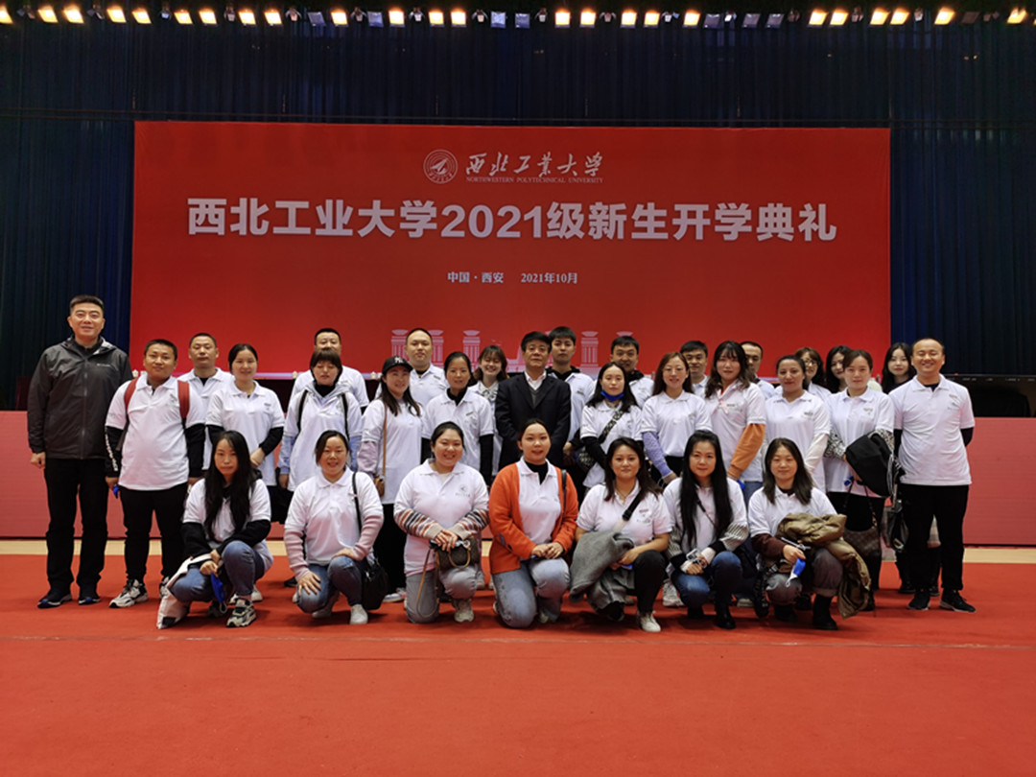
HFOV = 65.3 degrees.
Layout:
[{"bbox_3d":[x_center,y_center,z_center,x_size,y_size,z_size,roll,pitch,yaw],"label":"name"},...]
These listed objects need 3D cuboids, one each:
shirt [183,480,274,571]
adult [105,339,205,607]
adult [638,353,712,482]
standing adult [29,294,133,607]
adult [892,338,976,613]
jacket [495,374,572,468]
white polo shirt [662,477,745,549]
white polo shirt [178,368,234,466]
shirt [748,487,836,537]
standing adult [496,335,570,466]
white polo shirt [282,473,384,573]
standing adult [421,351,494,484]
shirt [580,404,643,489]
[{"bbox_3d":[-1.654,0.779,4.620,0.490,0.521,0.370,1,-1,-11],"label":"shirt"},{"bbox_3d":[-2.260,0.512,5.030,0.580,1.639,0.330,1,-1,-19],"label":"adult"},{"bbox_3d":[0.994,0.559,5.082,0.470,1.585,0.330,0,-1,7],"label":"adult"},{"bbox_3d":[-2.681,0.374,4.970,0.580,1.870,0.340,1,-1,-15],"label":"standing adult"},{"bbox_3d":[2.552,0.524,4.970,0.490,1.650,0.330,0,-1,17],"label":"adult"},{"bbox_3d":[0.103,0.264,5.280,0.500,0.760,0.290,0,-1,0],"label":"jacket"},{"bbox_3d":[1.062,0.745,4.600,0.450,0.513,0.340,0,-1,8],"label":"white polo shirt"},{"bbox_3d":[-2.138,0.206,5.500,0.490,0.692,0.280,1,-1,-13],"label":"white polo shirt"},{"bbox_3d":[1.585,0.799,4.660,0.490,0.476,0.330,0,-1,10],"label":"shirt"},{"bbox_3d":[0.103,0.486,5.280,0.500,1.724,0.310,0,-1,0],"label":"standing adult"},{"bbox_3d":[-1.091,0.770,4.800,0.540,0.600,0.340,0,-1,-9],"label":"white polo shirt"},{"bbox_3d":[-0.398,0.550,5.232,0.480,1.580,0.310,1,-1,-3],"label":"standing adult"},{"bbox_3d":[0.594,0.362,5.130,0.400,0.560,0.260,0,-1,3],"label":"shirt"}]

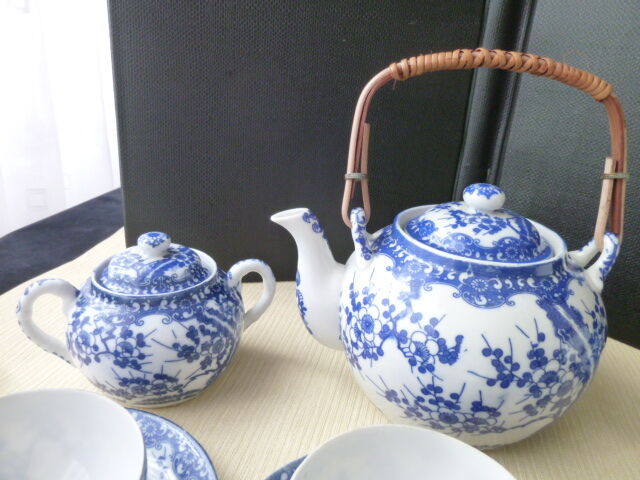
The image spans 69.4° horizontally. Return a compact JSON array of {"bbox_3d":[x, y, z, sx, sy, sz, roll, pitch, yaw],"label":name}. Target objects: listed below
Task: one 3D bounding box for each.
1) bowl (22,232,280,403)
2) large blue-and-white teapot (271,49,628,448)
[{"bbox_3d":[-0.090,0.040,0.262,0.136,0.092,0.095,-6,23,-19],"label":"bowl"},{"bbox_3d":[0.059,0.002,0.238,0.172,0.189,0.132,6,22,9],"label":"large blue-and-white teapot"}]

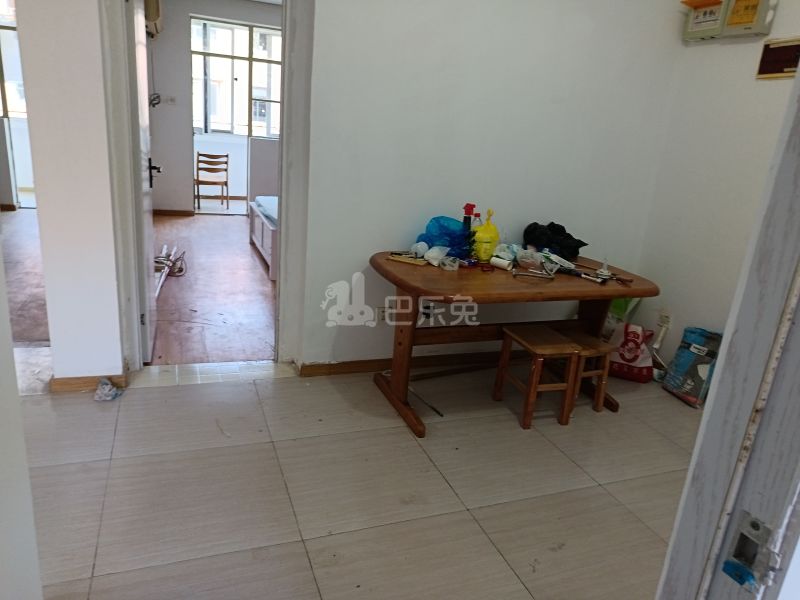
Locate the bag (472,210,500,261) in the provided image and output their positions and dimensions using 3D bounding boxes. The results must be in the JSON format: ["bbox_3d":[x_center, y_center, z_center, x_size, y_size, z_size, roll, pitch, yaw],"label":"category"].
[{"bbox_3d":[0.458,-0.343,2.935,0.131,0.275,0.119,-1,18,-22],"label":"bag"}]

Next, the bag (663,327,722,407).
[{"bbox_3d":[1.738,0.385,3.233,0.106,0.388,0.281,8,14,-24],"label":"bag"}]

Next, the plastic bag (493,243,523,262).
[{"bbox_3d":[0.582,-0.255,3.000,0.138,0.091,0.113,-1,18,-22],"label":"plastic bag"}]

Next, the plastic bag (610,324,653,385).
[{"bbox_3d":[1.405,0.317,3.418,0.231,0.344,0.138,6,17,4],"label":"plastic bag"}]

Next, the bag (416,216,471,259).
[{"bbox_3d":[0.233,-0.337,2.973,0.263,0.203,0.188,-1,18,-22],"label":"bag"}]

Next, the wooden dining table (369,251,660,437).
[{"bbox_3d":[0.558,0.184,3.034,1.480,0.724,0.927,-1,18,-22],"label":"wooden dining table"}]

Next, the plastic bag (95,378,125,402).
[{"bbox_3d":[-1.396,0.427,2.660,0.138,0.072,0.113,-1,18,-22],"label":"plastic bag"}]

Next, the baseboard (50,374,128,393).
[{"bbox_3d":[-1.519,0.402,2.711,0.334,0.069,0.022,-1,18,-19],"label":"baseboard"}]

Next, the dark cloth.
[{"bbox_3d":[0.896,-0.350,3.236,0.312,0.194,0.200,-1,18,-22],"label":"dark cloth"}]

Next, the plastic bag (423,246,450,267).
[{"bbox_3d":[0.182,-0.218,2.770,0.125,0.083,0.106,-1,18,-22],"label":"plastic bag"}]

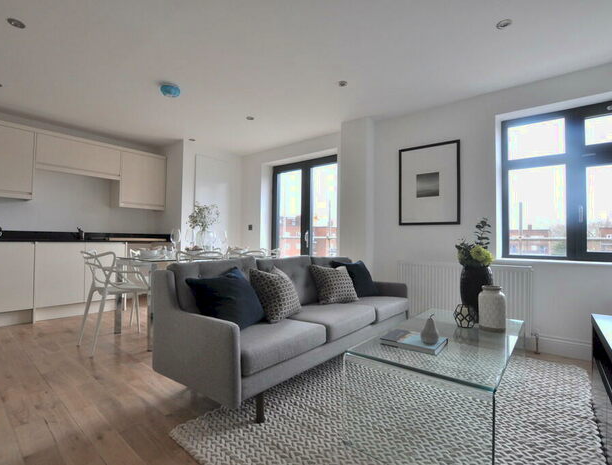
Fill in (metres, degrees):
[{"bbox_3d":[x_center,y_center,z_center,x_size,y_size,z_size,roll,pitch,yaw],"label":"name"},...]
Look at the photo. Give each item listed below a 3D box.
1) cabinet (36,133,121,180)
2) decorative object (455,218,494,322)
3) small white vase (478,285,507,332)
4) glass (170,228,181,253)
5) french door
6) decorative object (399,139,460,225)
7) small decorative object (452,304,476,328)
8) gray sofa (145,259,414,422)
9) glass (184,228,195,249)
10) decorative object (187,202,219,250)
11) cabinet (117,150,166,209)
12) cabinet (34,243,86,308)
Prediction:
[{"bbox_3d":[-2.967,-0.927,3.803,0.330,0.410,0.860,0,-2,40],"label":"cabinet"},{"bbox_3d":[1.110,0.243,1.902,0.225,0.670,0.210,0,-2,30],"label":"decorative object"},{"bbox_3d":[1.100,0.449,1.719,0.137,0.250,0.137,0,-2,40],"label":"small white vase"},{"bbox_3d":[-1.252,0.106,2.800,0.082,0.260,0.082,0,-2,40],"label":"glass"},{"bbox_3d":[-0.001,-0.071,4.642,1.535,2.170,0.080,0,-2,40],"label":"french door"},{"bbox_3d":[1.305,-0.510,3.128,0.630,0.857,0.030,0,-2,40],"label":"decorative object"},{"bbox_3d":[0.973,0.511,1.781,0.115,0.125,0.115,0,-2,40],"label":"small decorative object"},{"bbox_3d":[0.001,0.597,2.327,0.890,0.790,1.990,0,-2,40],"label":"gray sofa"},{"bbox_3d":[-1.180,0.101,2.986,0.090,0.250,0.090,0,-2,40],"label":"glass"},{"bbox_3d":[-1.092,-0.038,3.153,0.340,0.560,0.290,1,-2,-19],"label":"decorative object"},{"bbox_3d":[-2.458,-0.726,4.309,0.330,0.777,0.602,0,-2,40],"label":"cabinet"},{"bbox_3d":[-3.024,0.481,3.530,0.580,0.723,0.460,0,-2,40],"label":"cabinet"}]

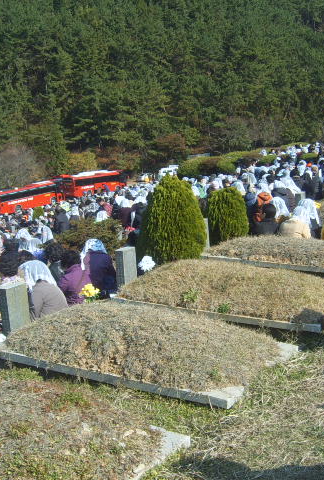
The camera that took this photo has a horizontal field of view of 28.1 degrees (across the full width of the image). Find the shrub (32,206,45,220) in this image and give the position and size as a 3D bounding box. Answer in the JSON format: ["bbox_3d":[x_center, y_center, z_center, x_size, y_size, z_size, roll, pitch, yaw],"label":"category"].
[{"bbox_3d":[-6.298,-1.300,33.000,0.620,0.850,0.620,-4,14,-11],"label":"shrub"}]

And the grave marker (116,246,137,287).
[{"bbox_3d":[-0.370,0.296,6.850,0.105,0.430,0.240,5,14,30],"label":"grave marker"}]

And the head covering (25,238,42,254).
[{"bbox_3d":[-1.541,0.077,7.700,0.250,0.260,0.250,-7,15,-19],"label":"head covering"}]

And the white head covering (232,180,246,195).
[{"bbox_3d":[1.293,-0.868,10.800,0.230,0.250,0.250,-4,12,-8],"label":"white head covering"}]

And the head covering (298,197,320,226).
[{"bbox_3d":[1.902,-0.357,8.400,0.290,0.360,0.270,-4,14,-8],"label":"head covering"}]

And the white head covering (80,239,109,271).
[{"bbox_3d":[-0.730,0.157,7.000,0.230,0.310,0.280,-12,13,-39],"label":"white head covering"}]

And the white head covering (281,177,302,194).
[{"bbox_3d":[1.981,-0.849,9.900,0.280,0.300,0.280,-11,17,-34],"label":"white head covering"}]

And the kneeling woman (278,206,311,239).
[{"bbox_3d":[1.679,-0.158,8.200,0.460,0.600,0.620,-2,14,0],"label":"kneeling woman"}]

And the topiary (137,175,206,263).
[{"bbox_3d":[0.112,-0.247,7.600,0.820,1.070,0.820,-2,12,0],"label":"topiary"}]

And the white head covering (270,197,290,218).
[{"bbox_3d":[1.575,-0.432,8.600,0.250,0.300,0.250,-7,15,-19],"label":"white head covering"}]

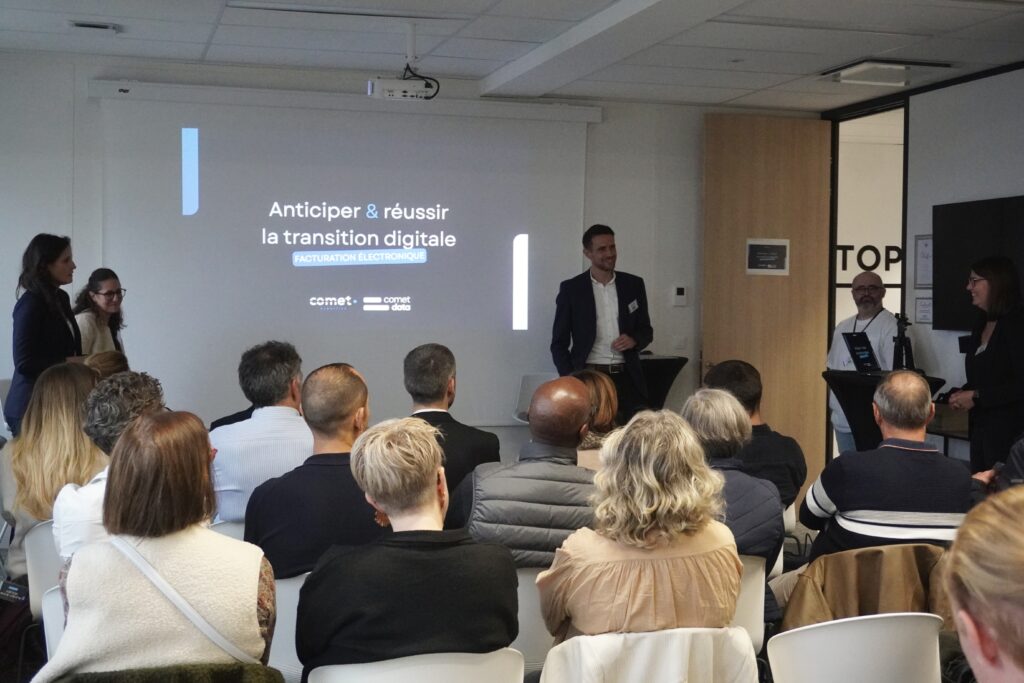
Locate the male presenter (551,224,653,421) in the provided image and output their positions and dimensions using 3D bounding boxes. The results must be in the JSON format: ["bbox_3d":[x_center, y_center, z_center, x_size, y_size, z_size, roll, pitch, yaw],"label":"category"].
[{"bbox_3d":[0.460,0.315,6.389,0.540,1.846,0.360,0,2,-12],"label":"male presenter"}]

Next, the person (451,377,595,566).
[{"bbox_3d":[0.000,0.698,3.579,0.530,1.260,0.820,-1,3,-17],"label":"person"}]

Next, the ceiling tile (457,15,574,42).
[{"bbox_3d":[0.018,-1.533,5.977,0.497,0.025,0.529,-1,3,-18],"label":"ceiling tile"}]

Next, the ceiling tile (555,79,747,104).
[{"bbox_3d":[0.841,-1.508,7.362,1.143,0.025,0.561,-1,3,-18],"label":"ceiling tile"}]

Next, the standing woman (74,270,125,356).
[{"bbox_3d":[-2.152,0.400,6.200,0.300,1.580,0.440,3,4,41],"label":"standing woman"}]

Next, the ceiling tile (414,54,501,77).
[{"bbox_3d":[-0.350,-1.686,7.521,0.520,0.020,0.642,-1,3,-17],"label":"ceiling tile"}]

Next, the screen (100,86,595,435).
[{"bbox_3d":[-0.895,-0.408,7.087,2.828,1.848,0.040,-1,3,-18],"label":"screen"}]

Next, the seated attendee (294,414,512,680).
[{"bbox_3d":[-0.290,0.750,2.779,0.470,1.230,0.800,-1,3,-17],"label":"seated attendee"}]

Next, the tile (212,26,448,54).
[{"bbox_3d":[-0.997,-1.649,6.676,1.209,0.020,0.599,-1,3,-17],"label":"tile"}]

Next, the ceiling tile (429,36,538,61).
[{"bbox_3d":[-0.144,-1.555,6.482,0.497,0.025,0.533,-1,3,-18],"label":"ceiling tile"}]

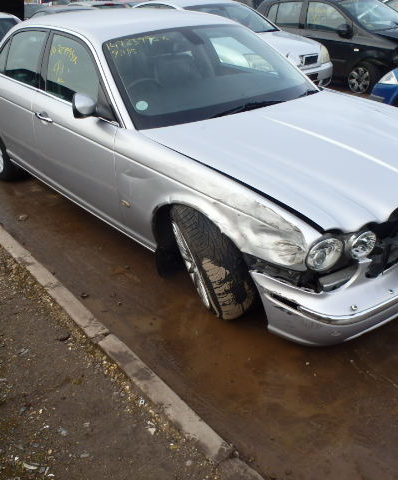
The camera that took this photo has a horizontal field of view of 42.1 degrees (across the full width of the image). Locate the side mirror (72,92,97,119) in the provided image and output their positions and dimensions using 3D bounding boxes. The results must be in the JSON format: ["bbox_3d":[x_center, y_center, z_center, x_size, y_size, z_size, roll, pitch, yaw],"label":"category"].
[{"bbox_3d":[-0.619,-0.745,2.853,0.180,0.145,0.120,-21,31,-33],"label":"side mirror"}]

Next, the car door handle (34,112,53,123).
[{"bbox_3d":[-1.027,-0.808,3.443,0.060,0.055,0.210,-21,31,-33],"label":"car door handle"}]

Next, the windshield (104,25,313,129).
[{"bbox_3d":[0.103,-1.137,3.372,1.548,0.166,0.915,-21,64,-33],"label":"windshield"}]

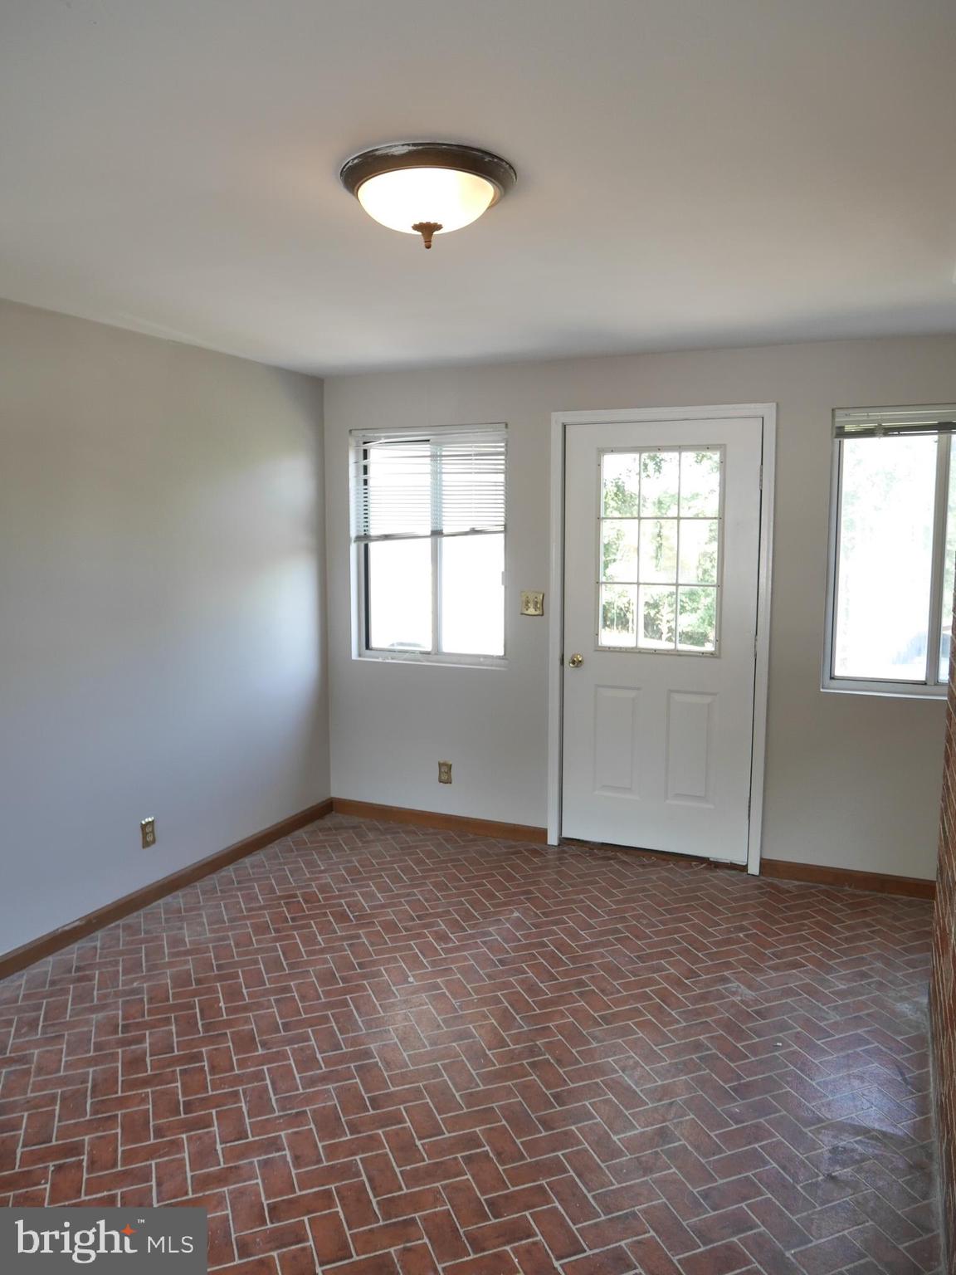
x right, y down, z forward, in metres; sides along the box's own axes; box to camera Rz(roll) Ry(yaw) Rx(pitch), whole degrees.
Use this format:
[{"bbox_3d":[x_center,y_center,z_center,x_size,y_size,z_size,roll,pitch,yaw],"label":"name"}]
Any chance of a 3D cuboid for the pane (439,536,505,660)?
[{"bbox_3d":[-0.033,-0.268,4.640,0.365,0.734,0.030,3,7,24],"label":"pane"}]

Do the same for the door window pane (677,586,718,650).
[{"bbox_3d":[1.026,-0.083,4.130,0.180,0.304,0.020,3,8,23],"label":"door window pane"}]

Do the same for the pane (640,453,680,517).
[{"bbox_3d":[0.847,-0.713,4.113,0.177,0.288,0.030,3,7,24],"label":"pane"}]

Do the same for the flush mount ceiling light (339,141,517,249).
[{"bbox_3d":[-0.111,-0.971,2.029,0.400,0.150,0.400,0,7,0],"label":"flush mount ceiling light"}]

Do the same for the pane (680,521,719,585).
[{"bbox_3d":[1.025,-0.398,4.091,0.181,0.298,0.020,3,8,23],"label":"pane"}]

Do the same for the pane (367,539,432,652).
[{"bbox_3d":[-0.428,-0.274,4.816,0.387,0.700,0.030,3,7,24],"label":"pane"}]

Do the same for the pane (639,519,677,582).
[{"bbox_3d":[0.845,-0.408,4.146,0.178,0.288,0.030,3,7,24],"label":"pane"}]

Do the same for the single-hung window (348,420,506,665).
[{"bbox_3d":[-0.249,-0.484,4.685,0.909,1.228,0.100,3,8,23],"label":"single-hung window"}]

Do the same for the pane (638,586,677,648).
[{"bbox_3d":[0.854,-0.097,4.204,0.185,0.304,0.020,3,8,23],"label":"pane"}]

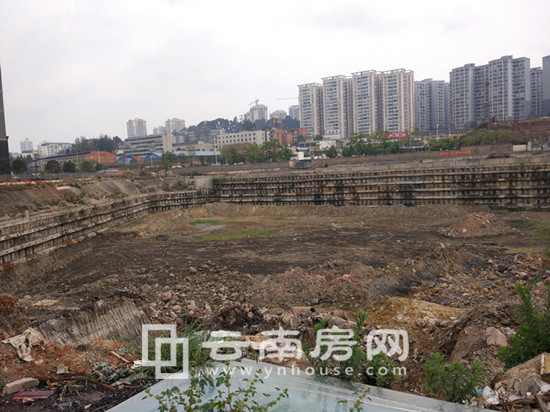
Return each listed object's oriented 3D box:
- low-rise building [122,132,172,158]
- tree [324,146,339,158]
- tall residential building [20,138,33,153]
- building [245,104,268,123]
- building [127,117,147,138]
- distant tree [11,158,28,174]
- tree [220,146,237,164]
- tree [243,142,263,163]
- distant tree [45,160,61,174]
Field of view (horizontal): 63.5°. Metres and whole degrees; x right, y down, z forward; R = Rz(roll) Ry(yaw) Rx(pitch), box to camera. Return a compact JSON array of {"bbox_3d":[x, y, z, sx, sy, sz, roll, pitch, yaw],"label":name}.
[{"bbox_3d":[-94.240,-43.830,330.680,40.000,20.000,12.000,0,5,33],"label":"low-rise building"},{"bbox_3d":[21.600,-20.450,170.000,5.200,4.900,5.000,-2,4,7],"label":"tree"},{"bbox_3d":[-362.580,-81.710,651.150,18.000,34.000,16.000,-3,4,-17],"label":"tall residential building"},{"bbox_3d":[-22.690,-111.860,561.080,29.000,32.000,22.000,-2,4,0],"label":"building"},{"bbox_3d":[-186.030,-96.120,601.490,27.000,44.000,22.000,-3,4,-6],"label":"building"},{"bbox_3d":[-91.930,-14.120,160.000,5.900,5.600,5.700,-4,4,-30],"label":"distant tree"},{"bbox_3d":[-20.910,-22.710,200.000,7.000,8.100,6.800,-3,4,-6],"label":"tree"},{"bbox_3d":[-9.670,-24.060,200.000,9.400,9.000,8.500,-2,4,-3],"label":"tree"},{"bbox_3d":[-80.050,-13.850,160.000,5.600,5.000,5.400,-4,4,-27],"label":"distant tree"}]

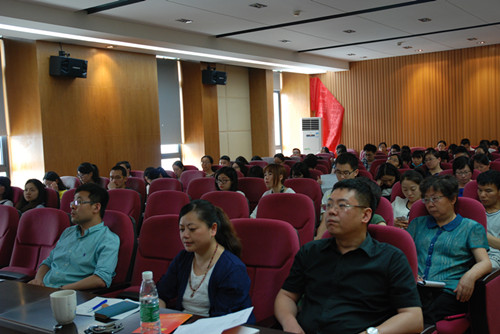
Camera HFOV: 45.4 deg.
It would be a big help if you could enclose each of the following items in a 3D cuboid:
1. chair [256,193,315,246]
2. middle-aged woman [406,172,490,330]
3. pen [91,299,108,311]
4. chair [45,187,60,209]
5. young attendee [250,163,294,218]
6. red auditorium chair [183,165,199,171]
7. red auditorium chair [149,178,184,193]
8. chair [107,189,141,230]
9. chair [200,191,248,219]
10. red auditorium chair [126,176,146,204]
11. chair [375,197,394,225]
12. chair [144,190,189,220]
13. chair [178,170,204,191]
[{"bbox_3d":[0.145,0.696,4.063,0.570,0.995,0.660,0,3,35],"label":"chair"},{"bbox_3d":[1.013,0.626,3.209,0.540,1.140,0.800,0,3,35],"label":"middle-aged woman"},{"bbox_3d":[-0.575,0.527,2.270,0.012,0.012,0.148,-2,3,12],"label":"pen"},{"bbox_3d":[-2.160,0.713,5.694,0.570,0.995,0.660,0,3,35],"label":"chair"},{"bbox_3d":[0.206,0.576,5.326,0.470,1.205,0.720,-1,3,35],"label":"young attendee"},{"bbox_3d":[-1.198,0.493,9.519,0.570,0.995,0.660,0,3,35],"label":"red auditorium chair"},{"bbox_3d":[-1.063,0.663,6.457,0.560,1.040,0.620,-1,3,35],"label":"red auditorium chair"},{"bbox_3d":[-1.235,0.707,5.040,0.570,0.995,0.660,0,3,35],"label":"chair"},{"bbox_3d":[-0.322,0.727,4.398,0.560,1.040,0.620,-1,3,35],"label":"chair"},{"bbox_3d":[-1.538,0.669,6.772,0.560,1.040,0.650,-1,3,35],"label":"red auditorium chair"},{"bbox_3d":[0.543,0.721,3.698,0.560,1.040,0.650,-1,3,35],"label":"chair"},{"bbox_3d":[-0.774,0.703,4.713,0.570,0.995,0.660,0,3,35],"label":"chair"},{"bbox_3d":[-0.903,0.590,7.833,0.560,1.040,0.620,-1,3,35],"label":"chair"}]

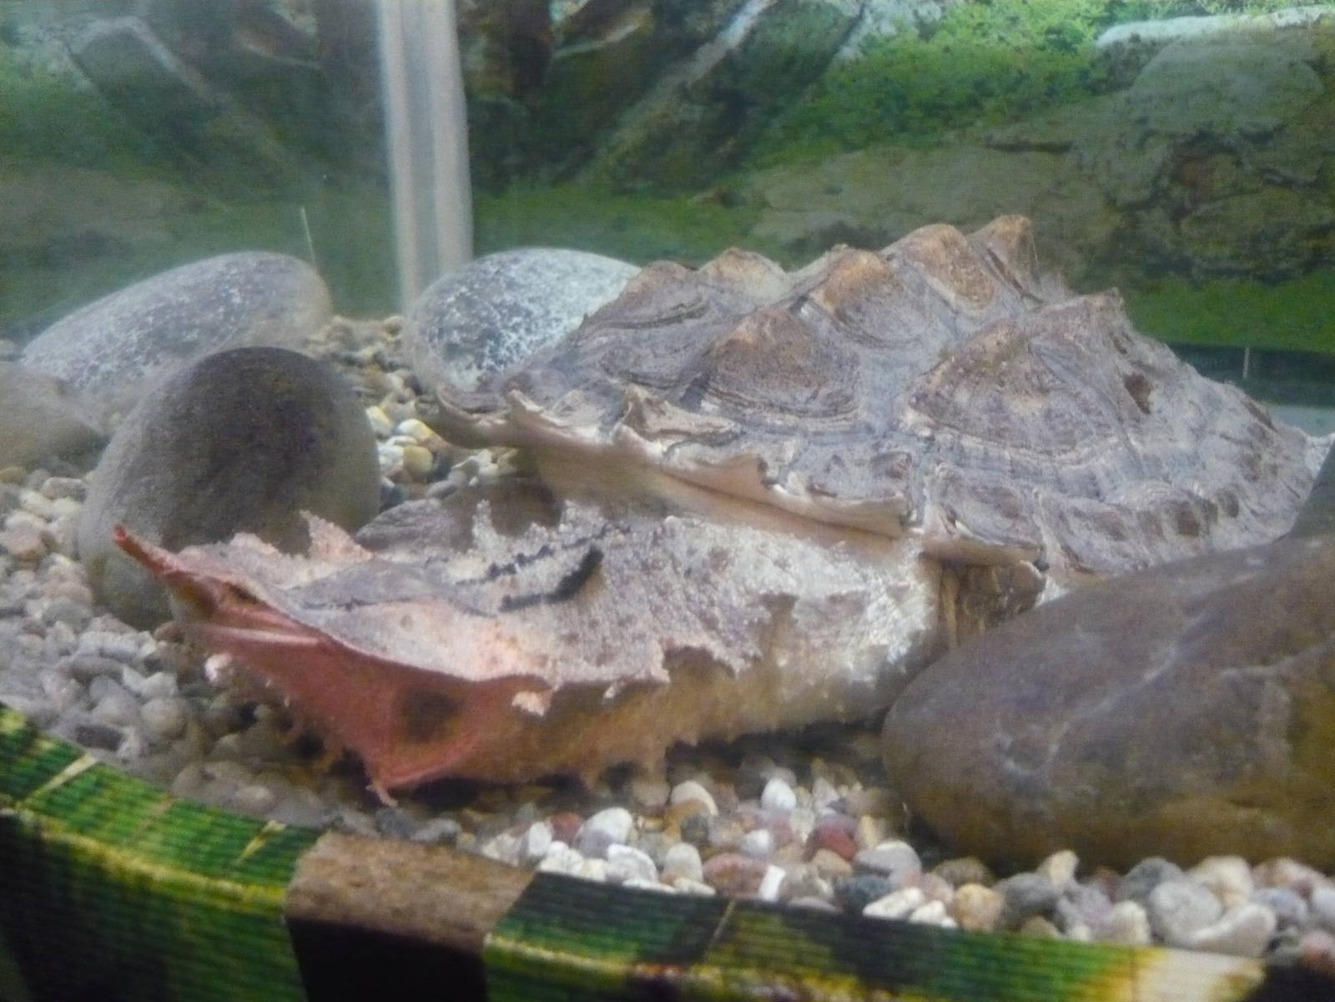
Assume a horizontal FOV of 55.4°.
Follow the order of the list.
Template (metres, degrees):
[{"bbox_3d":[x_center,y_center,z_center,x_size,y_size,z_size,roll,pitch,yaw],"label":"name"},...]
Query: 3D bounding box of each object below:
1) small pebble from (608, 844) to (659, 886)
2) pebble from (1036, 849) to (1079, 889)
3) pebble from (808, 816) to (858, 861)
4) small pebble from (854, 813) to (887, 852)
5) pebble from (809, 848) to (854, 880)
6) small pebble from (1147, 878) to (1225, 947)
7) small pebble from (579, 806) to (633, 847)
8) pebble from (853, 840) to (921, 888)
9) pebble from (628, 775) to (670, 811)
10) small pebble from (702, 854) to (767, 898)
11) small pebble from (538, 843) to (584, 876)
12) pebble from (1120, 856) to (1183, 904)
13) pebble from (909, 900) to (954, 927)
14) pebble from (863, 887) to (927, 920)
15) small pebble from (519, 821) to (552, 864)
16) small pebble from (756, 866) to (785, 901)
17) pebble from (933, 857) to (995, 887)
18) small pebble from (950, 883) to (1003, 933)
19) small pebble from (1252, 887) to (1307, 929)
[{"bbox_3d":[-0.012,0.124,0.433,0.018,0.012,0.015,0,22,0],"label":"small pebble"},{"bbox_3d":[0.155,0.145,0.502,0.015,0.015,0.015,8,21,19],"label":"pebble"},{"bbox_3d":[0.058,0.118,0.447,0.018,0.013,0.015,0,22,0],"label":"pebble"},{"bbox_3d":[0.072,0.117,0.449,0.012,0.013,0.011,0,22,0],"label":"small pebble"},{"bbox_3d":[0.054,0.119,0.418,0.015,0.011,0.013,4,19,8],"label":"pebble"},{"bbox_3d":[0.162,0.129,0.397,0.024,0.020,0.020,10,21,25],"label":"small pebble"},{"bbox_3d":[-0.025,0.134,0.521,0.022,0.017,0.018,0,20,-3],"label":"small pebble"},{"bbox_3d":[0.087,0.143,0.503,0.027,0.018,0.019,5,20,11],"label":"pebble"},{"bbox_3d":[-0.007,0.126,0.546,0.017,0.015,0.016,1,20,-1],"label":"pebble"},{"bbox_3d":[0.027,0.146,0.493,0.026,0.017,0.019,3,20,4],"label":"small pebble"},{"bbox_3d":[-0.036,0.123,0.436,0.016,0.010,0.012,0,22,0],"label":"small pebble"},{"bbox_3d":[0.157,0.123,0.412,0.022,0.016,0.018,9,21,23],"label":"pebble"},{"bbox_3d":[0.082,0.128,0.394,0.014,0.010,0.011,6,20,13],"label":"pebble"},{"bbox_3d":[0.074,0.131,0.414,0.021,0.010,0.011,-8,23,-18],"label":"pebble"},{"bbox_3d":[-0.052,0.137,0.513,0.011,0.015,0.014,-1,20,-6],"label":"small pebble"},{"bbox_3d":[0.040,0.147,0.489,0.010,0.014,0.014,3,20,6],"label":"small pebble"},{"bbox_3d":[0.100,0.126,0.428,0.020,0.013,0.015,0,22,0],"label":"pebble"},{"bbox_3d":[0.097,0.127,0.398,0.017,0.016,0.015,6,20,15],"label":"small pebble"},{"bbox_3d":[0.198,0.132,0.413,0.019,0.013,0.016,0,22,0],"label":"small pebble"}]

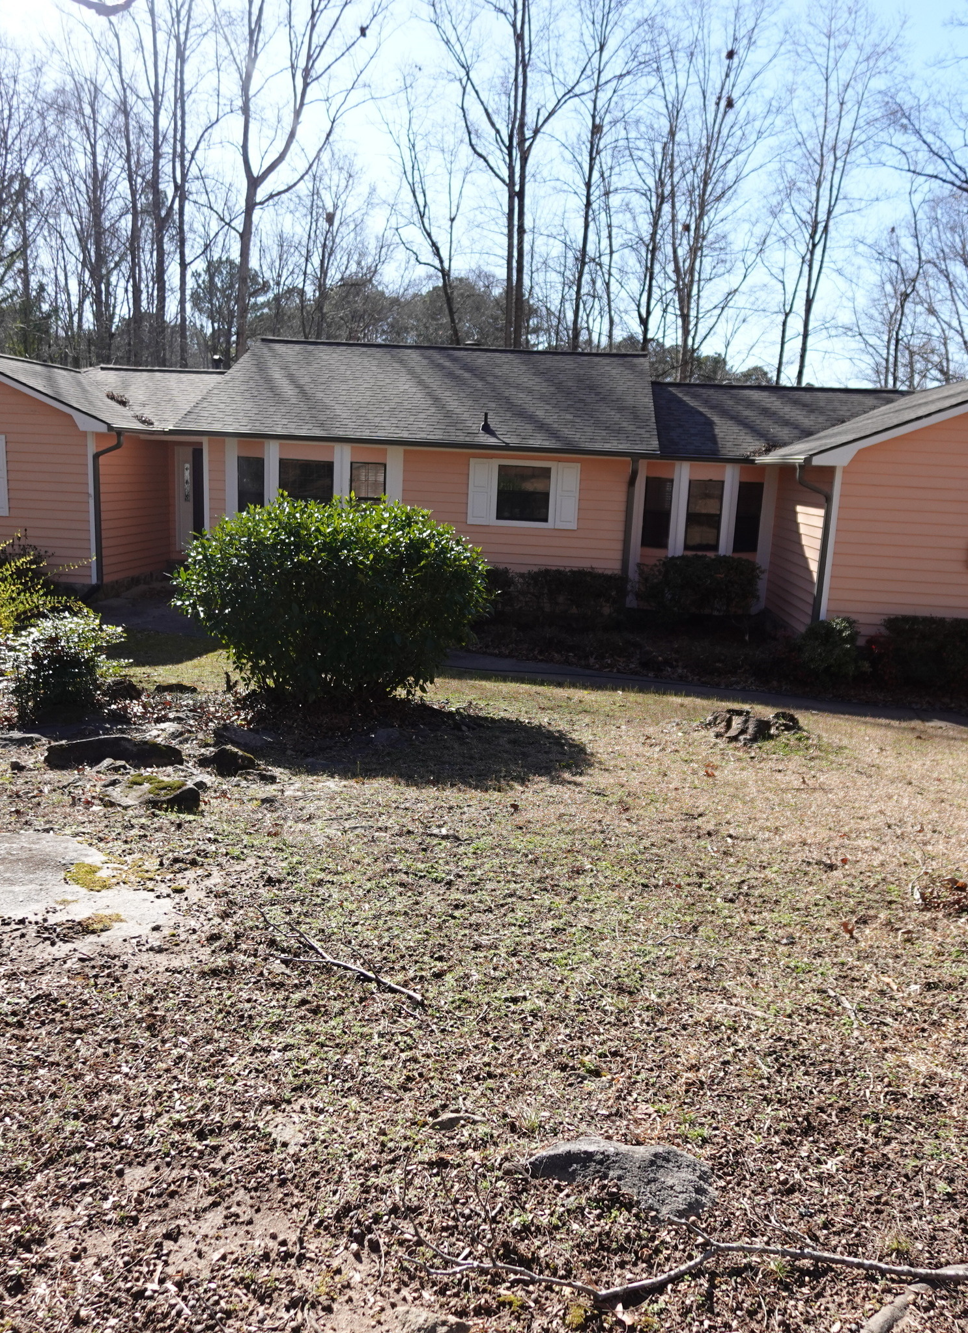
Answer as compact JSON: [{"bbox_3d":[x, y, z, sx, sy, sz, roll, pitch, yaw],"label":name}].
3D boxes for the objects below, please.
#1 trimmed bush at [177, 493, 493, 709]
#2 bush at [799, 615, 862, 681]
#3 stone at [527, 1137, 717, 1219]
[{"bbox_3d":[-1.647,-0.754,11.132,3.451,2.185,3.106,1,11,-8],"label":"trimmed bush"},{"bbox_3d":[4.978,-0.237,14.430,0.869,0.972,0.782,6,12,19],"label":"bush"},{"bbox_3d":[0.355,1.324,2.604,0.480,0.090,0.300,4,11,6],"label":"stone"}]

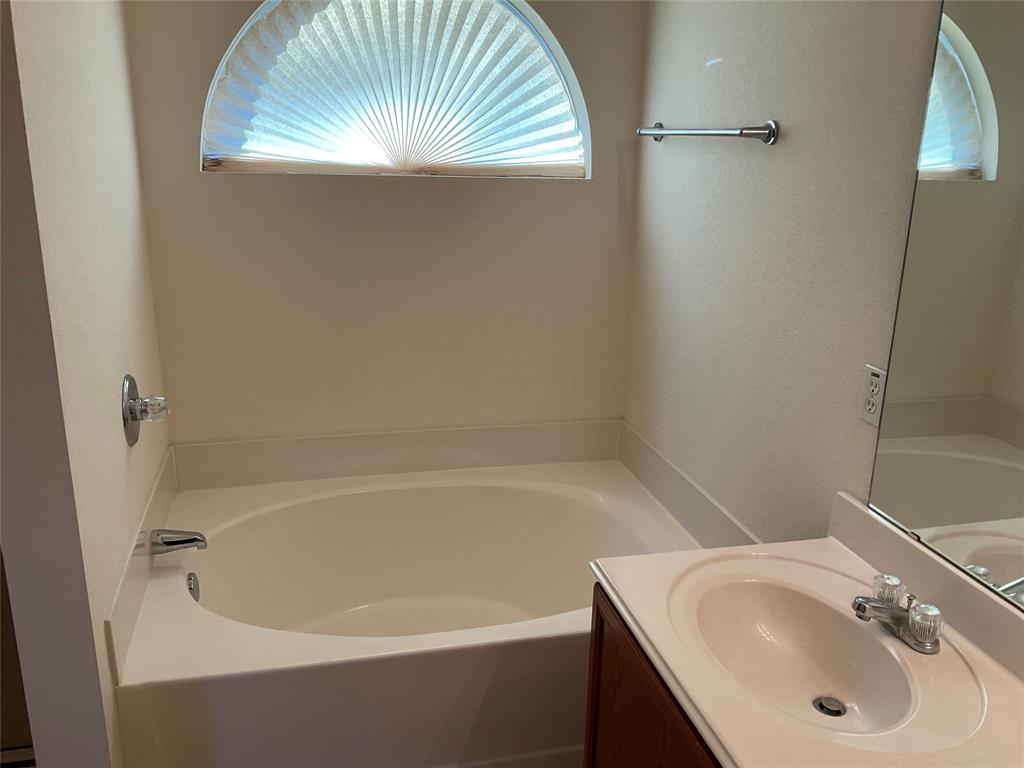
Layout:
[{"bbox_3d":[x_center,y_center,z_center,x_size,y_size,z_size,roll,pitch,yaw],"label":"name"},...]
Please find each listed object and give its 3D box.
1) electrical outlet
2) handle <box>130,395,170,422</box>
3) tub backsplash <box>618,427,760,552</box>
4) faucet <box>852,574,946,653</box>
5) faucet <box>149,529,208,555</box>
[{"bbox_3d":[0.717,0.024,1.707,0.007,0.113,0.070,-3,17,-14],"label":"electrical outlet"},{"bbox_3d":[-0.898,0.063,2.129,0.092,0.065,0.064,-3,17,-14],"label":"handle"},{"bbox_3d":[0.510,0.345,2.618,0.014,0.157,1.026,-3,17,-14],"label":"tub backsplash"},{"bbox_3d":[0.655,0.397,1.487,0.143,0.080,0.157,-3,17,-14],"label":"faucet"},{"bbox_3d":[-0.876,0.410,2.254,0.142,0.060,0.055,-3,17,-14],"label":"faucet"}]

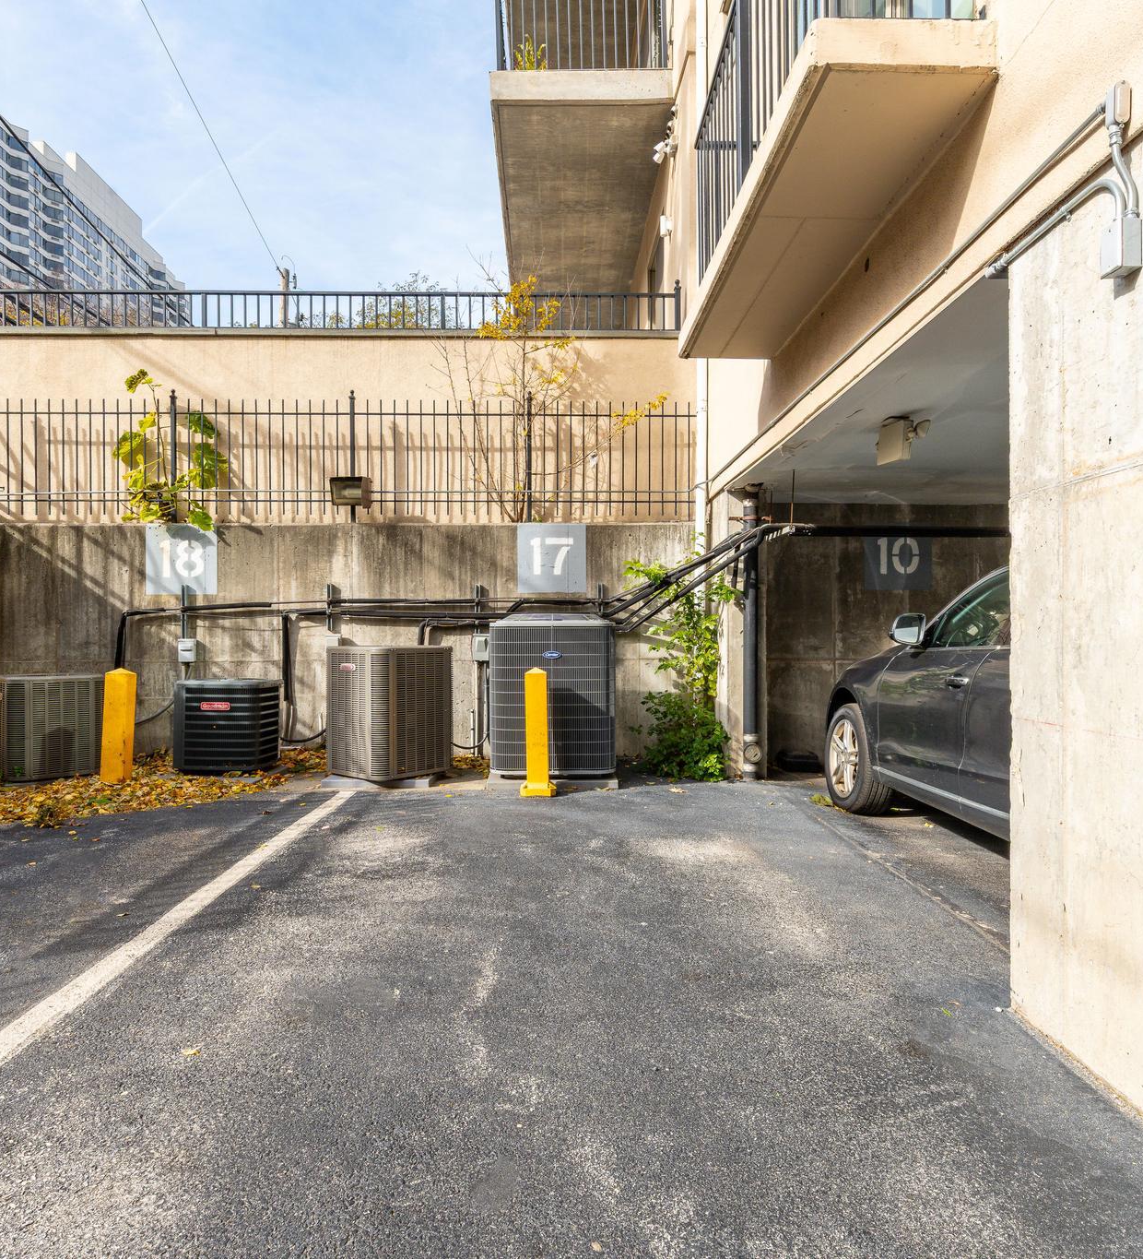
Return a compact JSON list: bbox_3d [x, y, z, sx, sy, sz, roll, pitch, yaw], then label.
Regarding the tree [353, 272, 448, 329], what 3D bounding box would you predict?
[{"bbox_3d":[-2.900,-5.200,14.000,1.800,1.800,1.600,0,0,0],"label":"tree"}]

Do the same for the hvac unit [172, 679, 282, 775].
[{"bbox_3d":[-2.540,0.695,6.240,0.610,0.660,0.580,0,0,4],"label":"hvac unit"}]

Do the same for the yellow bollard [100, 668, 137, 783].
[{"bbox_3d":[-3.090,0.655,5.720,0.150,0.790,0.150,2,0,6],"label":"yellow bollard"}]

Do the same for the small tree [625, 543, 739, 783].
[{"bbox_3d":[0.870,0.220,6.600,0.900,1.840,0.650,0,0,0],"label":"small tree"}]

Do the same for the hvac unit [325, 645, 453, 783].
[{"bbox_3d":[-1.340,0.587,6.240,0.700,0.925,0.700,0,0,40],"label":"hvac unit"}]

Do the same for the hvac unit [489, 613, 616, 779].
[{"bbox_3d":[-0.140,0.468,6.310,0.880,1.140,0.880,0,0,-1],"label":"hvac unit"}]

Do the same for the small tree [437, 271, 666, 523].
[{"bbox_3d":[-0.180,-2.000,7.150,1.900,2.100,1.100,0,0,0],"label":"small tree"}]

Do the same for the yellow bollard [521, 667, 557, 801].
[{"bbox_3d":[-0.224,0.683,5.660,0.235,0.845,0.235,-1,0,-1],"label":"yellow bollard"}]

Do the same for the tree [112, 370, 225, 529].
[{"bbox_3d":[-3.400,-1.530,7.120,0.920,1.310,0.650,0,0,0],"label":"tree"}]

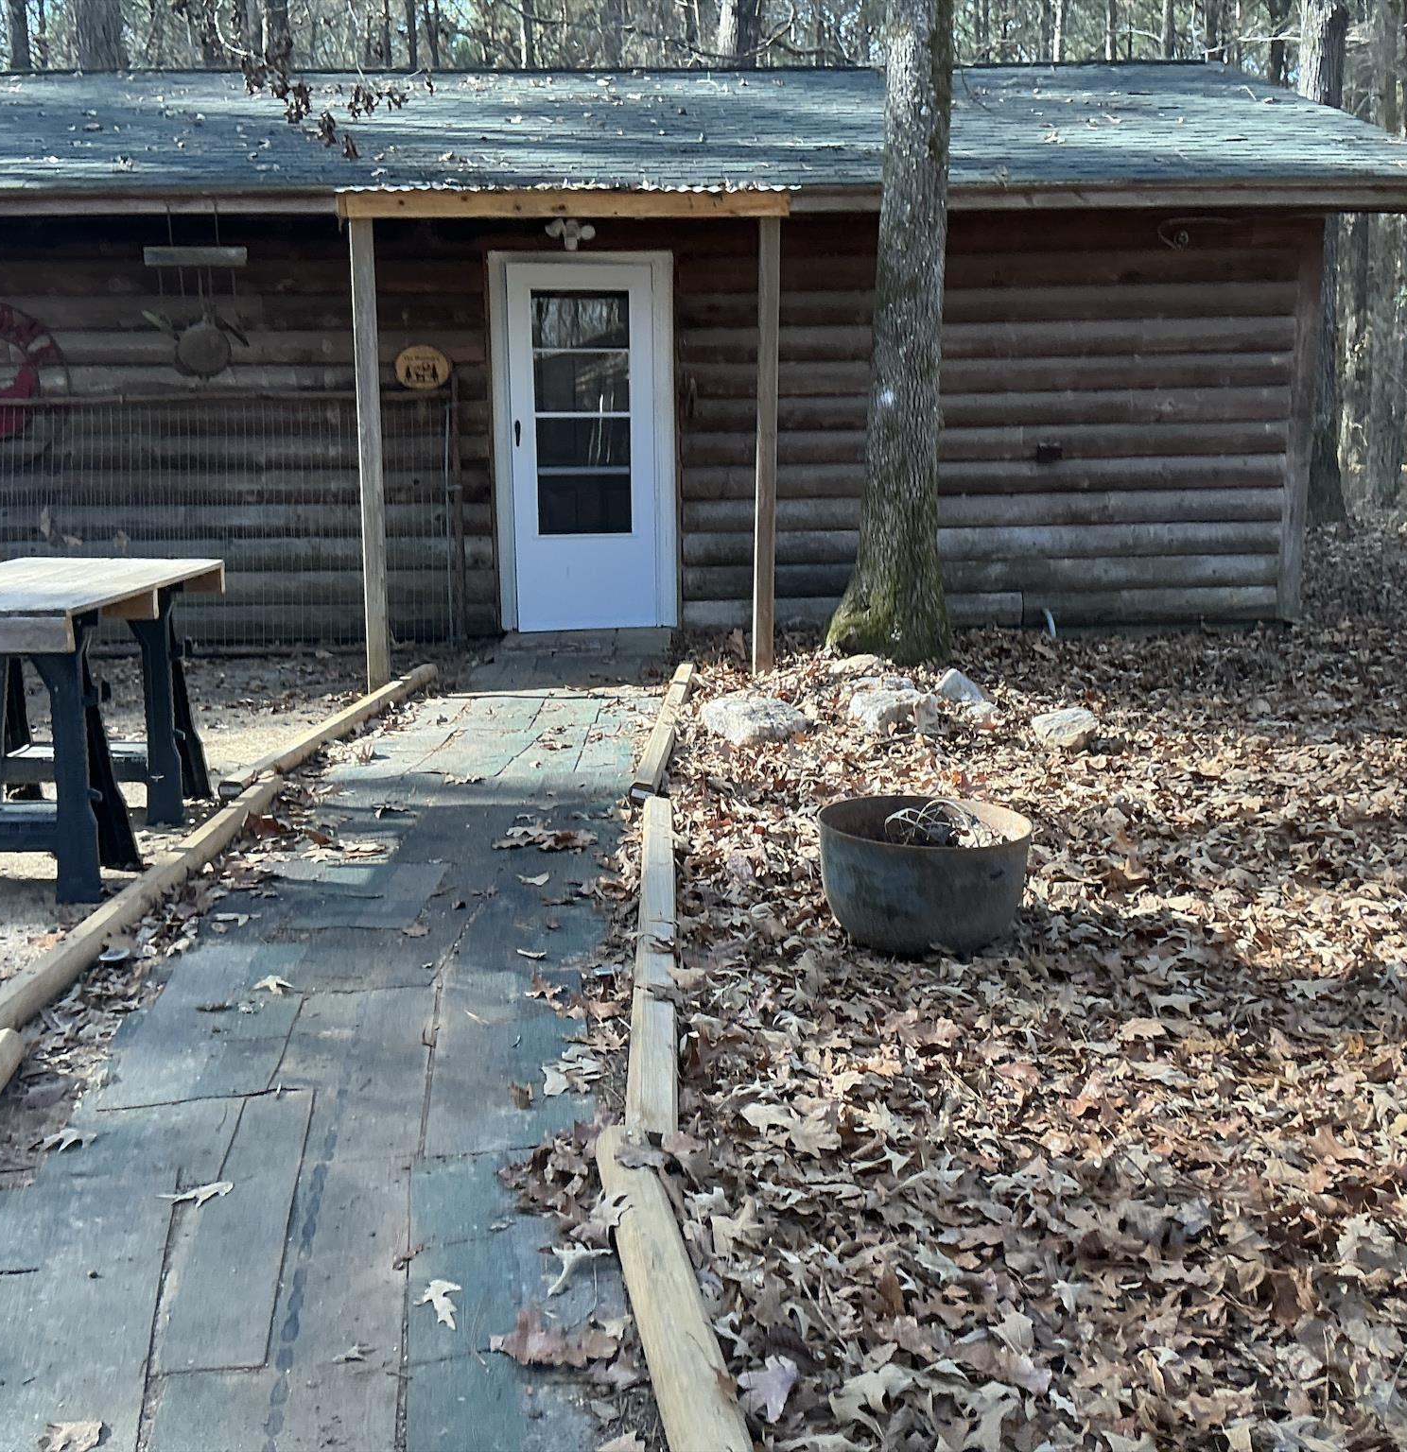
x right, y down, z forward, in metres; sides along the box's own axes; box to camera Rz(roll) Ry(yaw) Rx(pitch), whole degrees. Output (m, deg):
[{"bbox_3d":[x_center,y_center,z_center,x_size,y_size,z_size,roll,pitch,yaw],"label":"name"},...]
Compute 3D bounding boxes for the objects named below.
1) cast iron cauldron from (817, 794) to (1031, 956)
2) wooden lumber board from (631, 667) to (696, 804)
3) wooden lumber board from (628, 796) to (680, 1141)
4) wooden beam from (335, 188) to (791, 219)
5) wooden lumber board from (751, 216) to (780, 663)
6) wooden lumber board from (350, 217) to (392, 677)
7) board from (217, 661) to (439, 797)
[{"bbox_3d":[0.574,0.400,4.128,0.560,0.335,0.560,2,13,-1],"label":"cast iron cauldron"},{"bbox_3d":[-0.145,-0.024,6.742,0.093,0.068,2.440,0,12,3],"label":"wooden lumber board"},{"bbox_3d":[-0.122,0.534,4.093,0.093,0.068,2.440,-1,12,-1],"label":"wooden lumber board"},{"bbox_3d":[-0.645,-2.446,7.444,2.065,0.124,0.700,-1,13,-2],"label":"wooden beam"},{"bbox_3d":[0.303,-1.304,7.517,0.098,2.162,0.095,0,13,-2],"label":"wooden lumber board"},{"bbox_3d":[-1.570,-1.242,7.404,0.098,2.210,0.095,0,13,-2],"label":"wooden lumber board"},{"bbox_3d":[-1.538,-0.013,6.774,0.093,0.068,2.440,1,12,7],"label":"board"}]

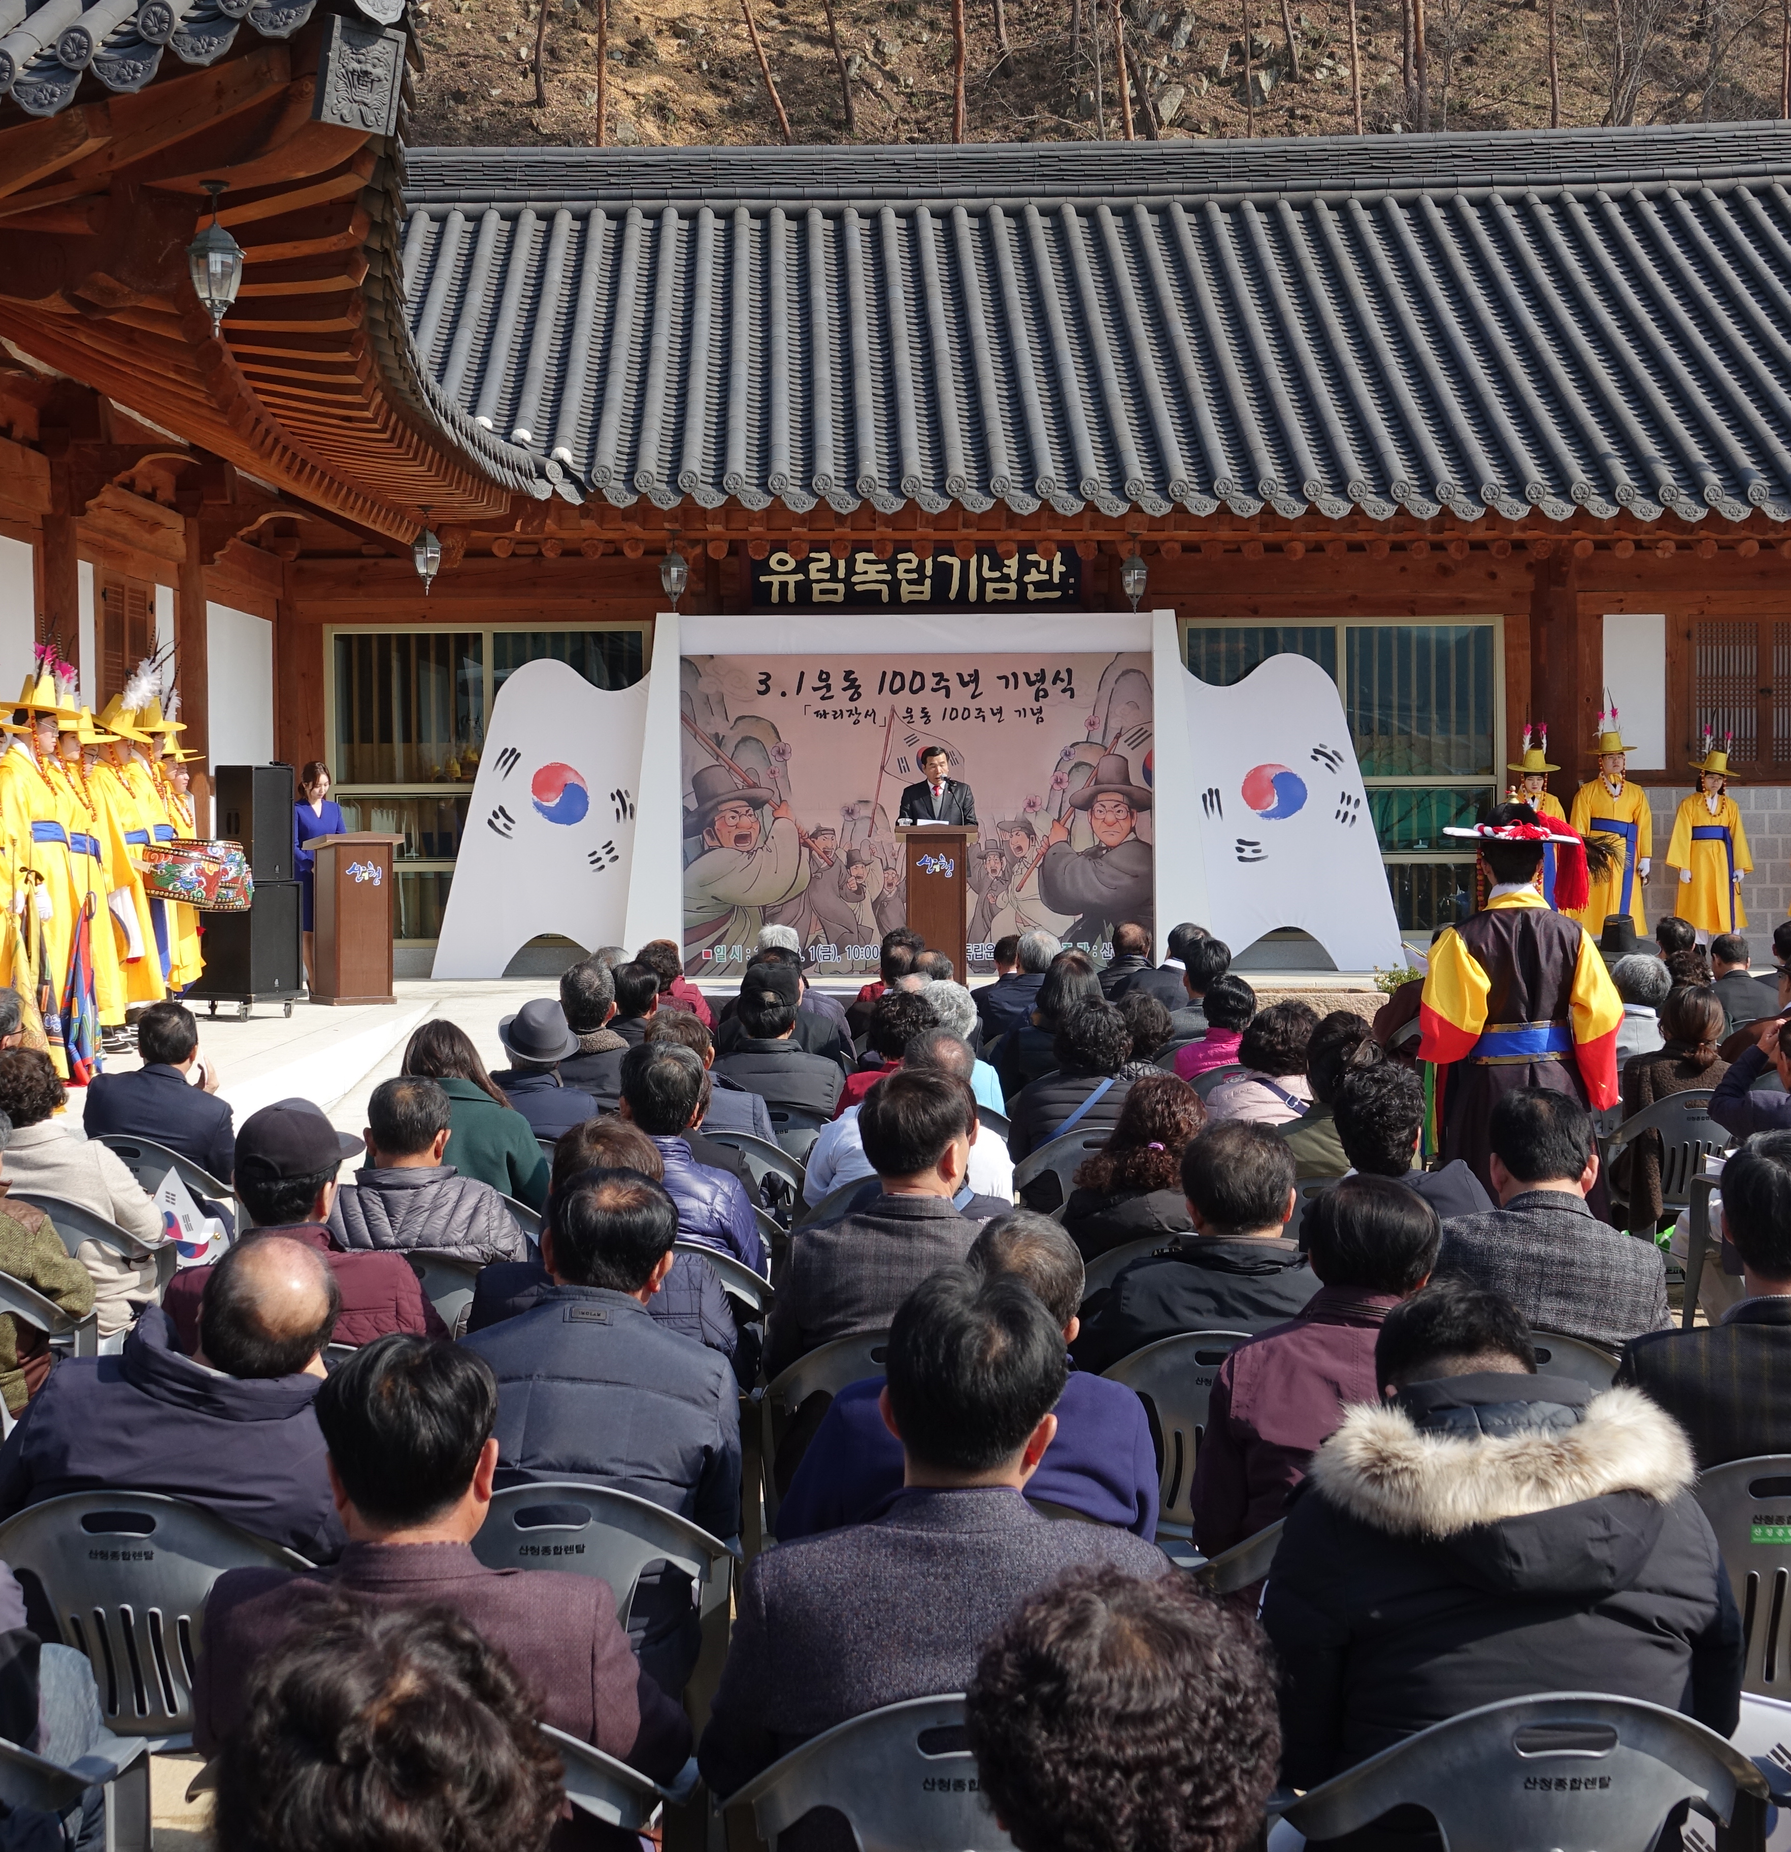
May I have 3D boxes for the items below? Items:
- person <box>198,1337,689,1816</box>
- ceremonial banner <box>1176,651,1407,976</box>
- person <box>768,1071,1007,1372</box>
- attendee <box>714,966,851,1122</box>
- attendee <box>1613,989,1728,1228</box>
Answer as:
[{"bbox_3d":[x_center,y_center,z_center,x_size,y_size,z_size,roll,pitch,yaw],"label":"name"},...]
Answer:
[{"bbox_3d":[-0.527,1.037,3.693,0.540,1.220,0.780,0,2,0],"label":"person"},{"bbox_3d":[3.076,-0.878,23.184,1.740,2.490,0.100,-1,2,0],"label":"ceremonial banner"},{"bbox_3d":[0.001,0.899,6.054,0.500,1.245,0.800,0,2,3],"label":"person"},{"bbox_3d":[-0.416,0.783,11.177,0.520,1.280,0.780,-1,2,2],"label":"attendee"},{"bbox_3d":[2.728,0.758,10.531,0.500,1.170,0.700,-1,2,-2],"label":"attendee"}]

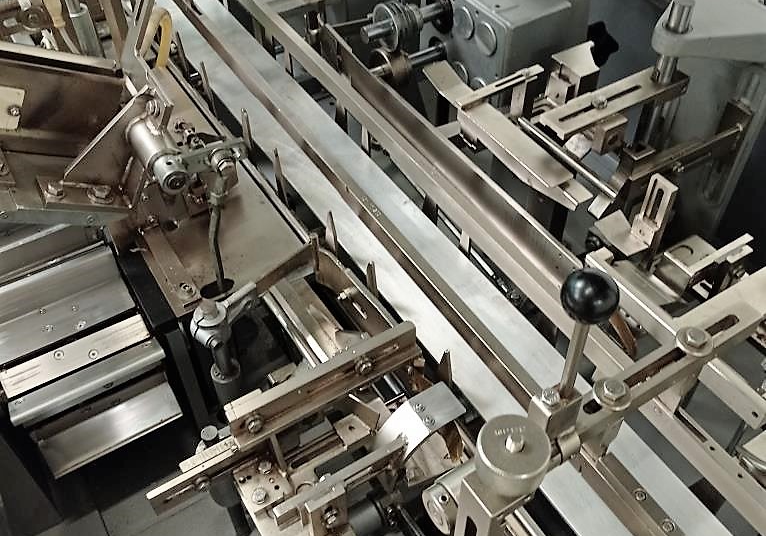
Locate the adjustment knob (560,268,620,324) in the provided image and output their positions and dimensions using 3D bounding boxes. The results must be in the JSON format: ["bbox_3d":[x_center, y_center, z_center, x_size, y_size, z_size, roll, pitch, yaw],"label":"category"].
[{"bbox_3d":[0.116,0.017,0.462,0.032,0.032,0.032,-1,47,1],"label":"adjustment knob"}]

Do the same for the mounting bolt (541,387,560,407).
[{"bbox_3d":[0.106,0.081,0.520,0.011,0.005,0.011,-25,51,-20],"label":"mounting bolt"}]

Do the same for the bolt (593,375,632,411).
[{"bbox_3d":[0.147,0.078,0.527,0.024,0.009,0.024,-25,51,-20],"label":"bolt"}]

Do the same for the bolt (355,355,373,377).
[{"bbox_3d":[-0.015,0.074,0.630,0.013,0.013,0.008,-25,51,-20],"label":"bolt"}]

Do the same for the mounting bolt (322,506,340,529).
[{"bbox_3d":[-0.036,0.174,0.576,0.013,0.013,0.008,-25,51,-20],"label":"mounting bolt"}]

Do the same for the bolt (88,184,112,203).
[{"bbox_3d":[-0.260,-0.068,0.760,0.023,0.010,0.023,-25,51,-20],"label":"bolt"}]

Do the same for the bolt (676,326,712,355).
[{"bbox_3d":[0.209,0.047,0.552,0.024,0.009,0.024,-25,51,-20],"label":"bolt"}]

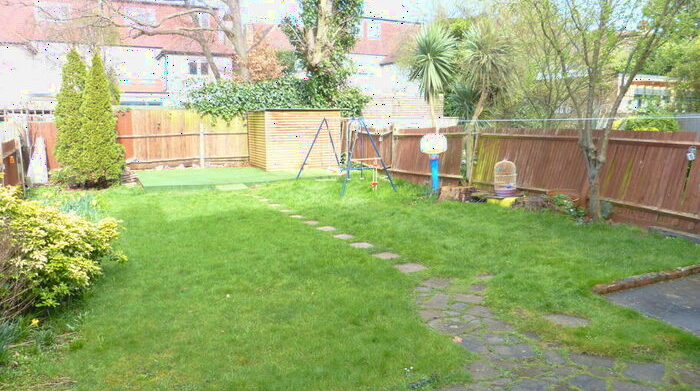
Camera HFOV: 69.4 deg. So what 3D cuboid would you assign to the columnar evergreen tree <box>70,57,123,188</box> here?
[{"bbox_3d":[-6.528,-1.946,13.073,1.293,3.350,1.293,0,9,0],"label":"columnar evergreen tree"}]

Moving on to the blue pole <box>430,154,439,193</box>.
[{"bbox_3d":[1.948,-0.505,11.657,0.161,0.927,0.161,0,9,0],"label":"blue pole"}]

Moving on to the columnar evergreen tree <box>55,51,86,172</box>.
[{"bbox_3d":[-7.253,-2.064,13.265,0.997,3.525,0.997,0,9,0],"label":"columnar evergreen tree"}]

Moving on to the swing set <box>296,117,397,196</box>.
[{"bbox_3d":[-0.190,-1.142,13.077,1.500,1.760,3.350,-5,10,-29],"label":"swing set"}]

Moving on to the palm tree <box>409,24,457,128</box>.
[{"bbox_3d":[2.030,-2.167,12.447,1.132,3.977,1.132,0,9,0],"label":"palm tree"}]

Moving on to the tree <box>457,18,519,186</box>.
[{"bbox_3d":[3.458,-2.236,12.628,1.448,4.058,1.448,0,9,0],"label":"tree"}]

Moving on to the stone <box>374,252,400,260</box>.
[{"bbox_3d":[0.463,0.779,6.408,0.290,0.045,0.280,-5,10,-29],"label":"stone"}]

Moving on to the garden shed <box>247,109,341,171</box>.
[{"bbox_3d":[-1.862,-1.902,17.013,2.650,1.878,1.700,-5,10,-29],"label":"garden shed"}]

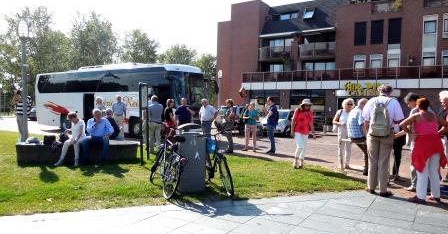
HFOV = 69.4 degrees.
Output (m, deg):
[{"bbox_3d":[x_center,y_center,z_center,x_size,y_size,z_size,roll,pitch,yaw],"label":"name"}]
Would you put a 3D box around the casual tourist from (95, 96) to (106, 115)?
[{"bbox_3d":[-4.477,0.082,11.700,0.500,1.650,0.360,1,3,18],"label":"casual tourist"}]

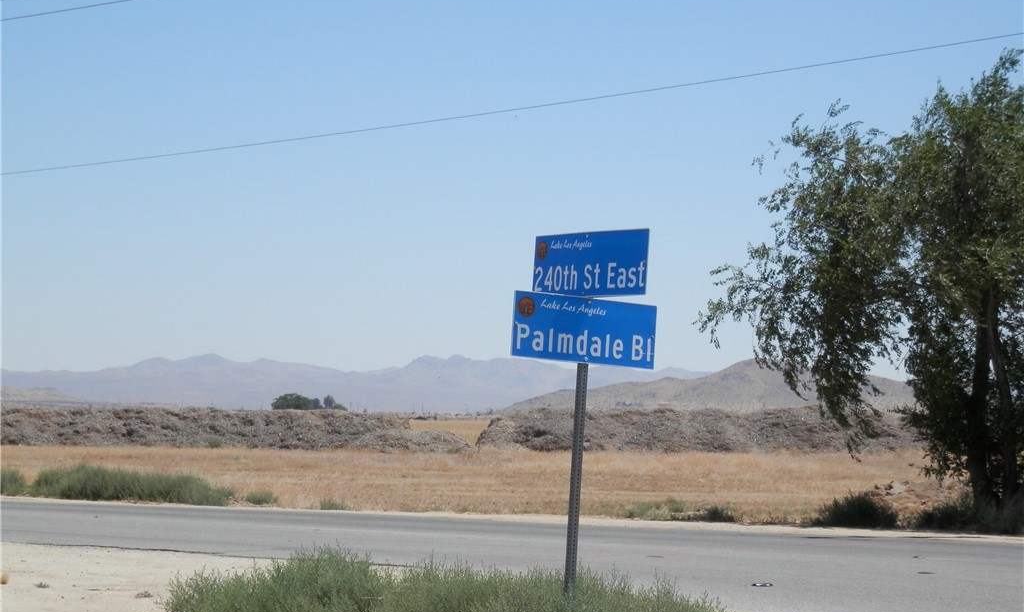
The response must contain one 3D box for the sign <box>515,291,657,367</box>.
[{"bbox_3d":[0.446,0.150,17.608,1.083,0.393,0.020,6,-5,-35],"label":"sign"}]

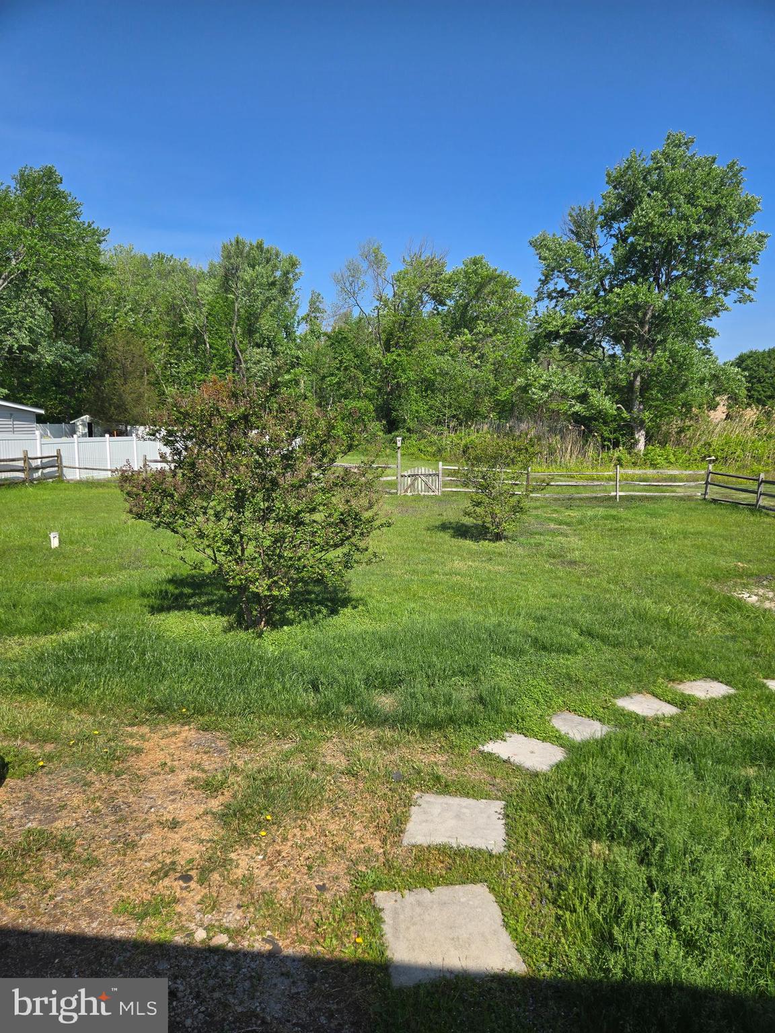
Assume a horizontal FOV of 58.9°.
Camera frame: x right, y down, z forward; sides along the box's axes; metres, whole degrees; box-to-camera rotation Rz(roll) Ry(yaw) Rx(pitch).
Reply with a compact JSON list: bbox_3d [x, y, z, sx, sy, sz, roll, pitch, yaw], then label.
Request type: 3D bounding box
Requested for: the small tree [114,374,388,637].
[{"bbox_3d":[-1.492,-0.129,7.600,2.976,2.760,2.738,0,7,0],"label":"small tree"}]

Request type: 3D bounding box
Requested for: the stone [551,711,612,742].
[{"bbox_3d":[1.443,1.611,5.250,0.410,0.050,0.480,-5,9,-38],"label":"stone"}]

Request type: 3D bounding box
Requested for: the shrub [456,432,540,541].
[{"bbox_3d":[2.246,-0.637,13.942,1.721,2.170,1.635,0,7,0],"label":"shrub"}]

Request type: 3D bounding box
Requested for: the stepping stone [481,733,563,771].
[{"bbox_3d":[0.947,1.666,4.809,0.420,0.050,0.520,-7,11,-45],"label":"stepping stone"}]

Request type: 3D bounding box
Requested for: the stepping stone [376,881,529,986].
[{"bbox_3d":[0.258,1.885,3.102,0.580,0.050,0.580,-1,8,-9],"label":"stepping stone"}]

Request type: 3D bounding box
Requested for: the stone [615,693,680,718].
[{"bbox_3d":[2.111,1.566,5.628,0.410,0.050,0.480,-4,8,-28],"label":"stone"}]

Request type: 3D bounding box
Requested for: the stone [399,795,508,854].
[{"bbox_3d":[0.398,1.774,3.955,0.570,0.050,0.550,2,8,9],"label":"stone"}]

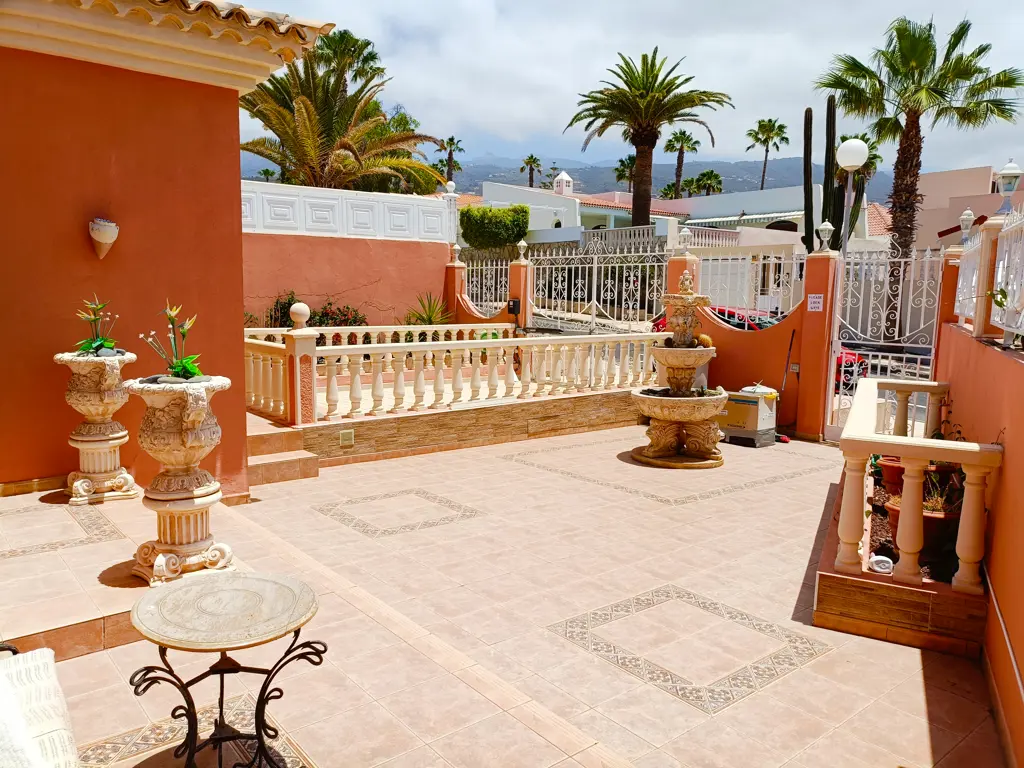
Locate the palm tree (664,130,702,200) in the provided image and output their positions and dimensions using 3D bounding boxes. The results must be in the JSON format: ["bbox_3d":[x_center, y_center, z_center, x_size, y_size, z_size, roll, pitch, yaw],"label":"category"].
[{"bbox_3d":[12.211,-14.122,53.445,2.700,8.000,2.700,1,6,0],"label":"palm tree"}]

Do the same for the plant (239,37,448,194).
[{"bbox_3d":[-3.958,-4.472,15.772,4.600,4.900,4.400,1,6,0],"label":"plant"}]

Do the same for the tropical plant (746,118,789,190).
[{"bbox_3d":[16.444,-13.442,48.417,2.800,7.500,2.800,1,6,0],"label":"tropical plant"}]

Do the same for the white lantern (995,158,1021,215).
[{"bbox_3d":[3.283,-1.307,4.880,0.165,0.370,0.165,4,7,27],"label":"white lantern"}]

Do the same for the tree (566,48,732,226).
[{"bbox_3d":[4.621,-8.149,26.400,5.800,7.200,5.800,1,6,0],"label":"tree"}]

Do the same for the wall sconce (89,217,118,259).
[{"bbox_3d":[-2.718,-0.961,4.920,0.180,0.275,0.110,-5,8,-38],"label":"wall sconce"}]

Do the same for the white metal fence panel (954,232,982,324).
[{"bbox_3d":[3.668,-0.788,5.965,0.080,0.720,1.720,4,7,27],"label":"white metal fence panel"}]

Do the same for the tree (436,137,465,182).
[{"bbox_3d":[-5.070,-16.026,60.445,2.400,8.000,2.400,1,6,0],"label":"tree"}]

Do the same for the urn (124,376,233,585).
[{"bbox_3d":[-1.628,0.447,3.641,0.530,0.910,0.530,-4,8,-39],"label":"urn"}]

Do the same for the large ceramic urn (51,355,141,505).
[{"bbox_3d":[-2.619,0.258,4.687,0.520,0.910,0.520,-5,8,-38],"label":"large ceramic urn"}]

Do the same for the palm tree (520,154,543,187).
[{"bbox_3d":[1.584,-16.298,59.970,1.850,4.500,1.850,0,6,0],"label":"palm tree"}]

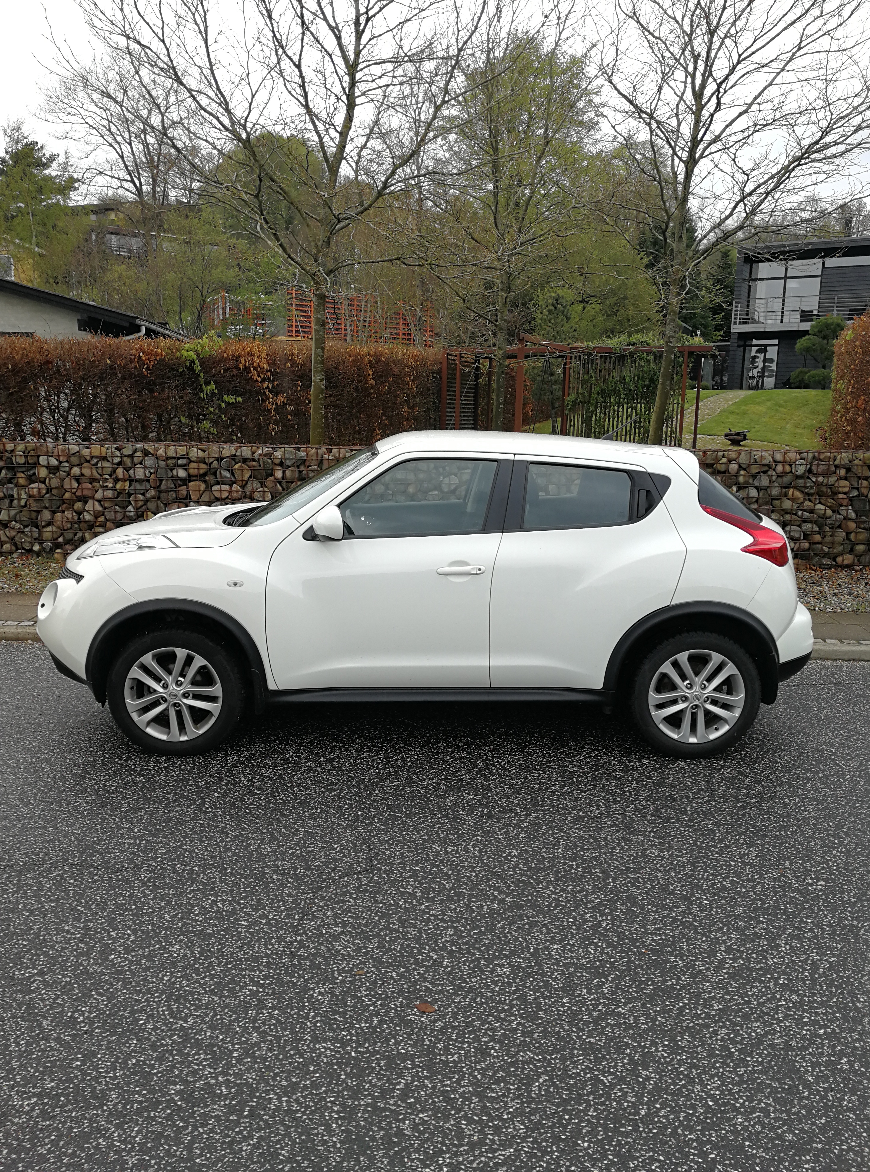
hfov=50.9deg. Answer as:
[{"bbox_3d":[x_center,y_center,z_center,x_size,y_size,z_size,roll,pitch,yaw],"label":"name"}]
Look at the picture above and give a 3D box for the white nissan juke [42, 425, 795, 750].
[{"bbox_3d":[-0.032,-0.066,5.174,4.135,1.570,1.800,0,10,-1],"label":"white nissan juke"}]

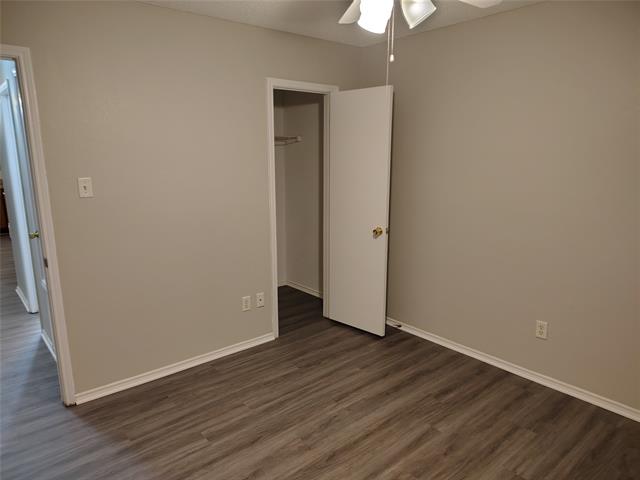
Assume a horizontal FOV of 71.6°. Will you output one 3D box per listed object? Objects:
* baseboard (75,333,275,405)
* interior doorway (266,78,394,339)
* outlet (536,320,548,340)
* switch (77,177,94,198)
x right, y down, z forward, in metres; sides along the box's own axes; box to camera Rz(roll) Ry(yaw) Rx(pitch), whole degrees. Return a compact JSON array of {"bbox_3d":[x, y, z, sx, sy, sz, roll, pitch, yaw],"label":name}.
[{"bbox_3d":[-0.962,0.905,3.257,1.510,0.064,0.014,-10,15,-40],"label":"baseboard"},{"bbox_3d":[0.045,-0.196,3.580,0.748,2.090,0.720,-10,15,-40],"label":"interior doorway"},{"bbox_3d":[1.491,0.607,2.984,0.009,0.115,0.070,-10,15,-40],"label":"outlet"},{"bbox_3d":[-1.389,-0.312,2.633,0.071,0.115,0.013,-10,15,-40],"label":"switch"}]

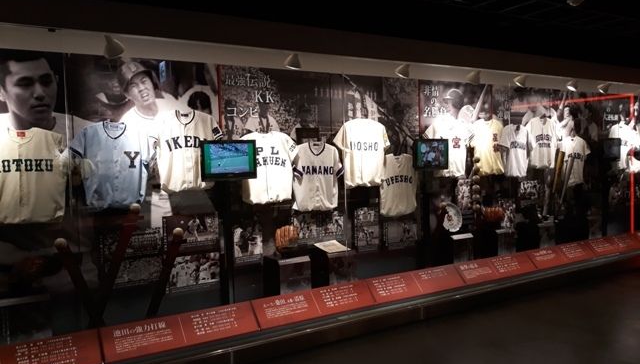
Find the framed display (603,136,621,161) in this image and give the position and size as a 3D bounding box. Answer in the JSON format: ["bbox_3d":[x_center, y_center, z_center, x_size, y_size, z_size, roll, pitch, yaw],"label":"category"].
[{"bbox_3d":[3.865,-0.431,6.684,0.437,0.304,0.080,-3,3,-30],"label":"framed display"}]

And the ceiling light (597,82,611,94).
[{"bbox_3d":[3.580,-1.179,6.293,0.130,0.140,0.140,-3,3,-30],"label":"ceiling light"}]

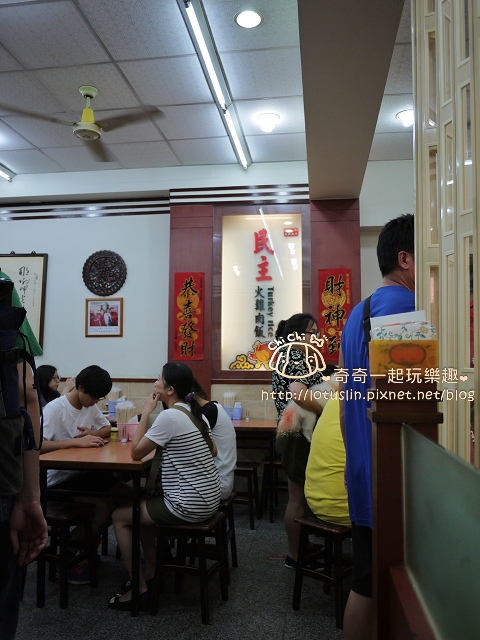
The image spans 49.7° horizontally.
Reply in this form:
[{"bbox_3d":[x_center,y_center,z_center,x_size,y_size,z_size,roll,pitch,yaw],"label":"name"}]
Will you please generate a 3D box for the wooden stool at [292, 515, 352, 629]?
[{"bbox_3d":[0.475,1.246,2.637,0.300,0.450,0.300,6,-8,-44],"label":"wooden stool"}]

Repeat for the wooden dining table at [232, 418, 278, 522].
[{"bbox_3d":[-0.071,1.276,4.523,0.820,0.757,0.600,0,-5,9],"label":"wooden dining table"}]

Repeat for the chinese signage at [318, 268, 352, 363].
[{"bbox_3d":[0.894,-0.051,4.829,0.300,0.860,0.010,0,-6,9],"label":"chinese signage"}]

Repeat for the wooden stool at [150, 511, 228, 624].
[{"bbox_3d":[-0.250,1.277,2.724,0.305,0.448,0.305,-1,-5,16],"label":"wooden stool"}]

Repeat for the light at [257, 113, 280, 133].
[{"bbox_3d":[0.236,-1.585,4.203,0.190,0.110,0.190,0,-6,9],"label":"light"}]

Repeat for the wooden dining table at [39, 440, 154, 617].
[{"bbox_3d":[-0.701,1.144,3.053,0.590,0.757,0.840,0,-5,7],"label":"wooden dining table"}]

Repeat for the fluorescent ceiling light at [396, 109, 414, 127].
[{"bbox_3d":[1.338,-1.584,4.115,0.190,0.110,0.190,0,-6,9],"label":"fluorescent ceiling light"}]

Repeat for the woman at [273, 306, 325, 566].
[{"bbox_3d":[0.428,0.760,3.422,0.460,1.610,0.480,0,-5,11],"label":"woman"}]

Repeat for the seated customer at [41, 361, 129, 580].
[{"bbox_3d":[-0.896,0.884,2.892,0.700,1.245,0.540,-2,-5,25],"label":"seated customer"}]

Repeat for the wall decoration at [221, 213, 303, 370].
[{"bbox_3d":[0.208,-0.272,4.967,0.780,1.510,0.050,0,-6,9],"label":"wall decoration"}]

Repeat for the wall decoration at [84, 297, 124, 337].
[{"bbox_3d":[-1.424,-0.024,5.427,0.434,0.412,0.030,0,-5,9],"label":"wall decoration"}]

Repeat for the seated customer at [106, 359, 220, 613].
[{"bbox_3d":[-0.377,0.846,2.690,0.630,1.240,0.450,-1,-6,19],"label":"seated customer"}]

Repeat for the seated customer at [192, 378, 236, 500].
[{"bbox_3d":[-0.334,0.948,3.197,0.680,1.180,0.460,0,-5,11],"label":"seated customer"}]

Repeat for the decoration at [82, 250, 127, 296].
[{"bbox_3d":[-1.435,-0.494,5.472,0.490,0.490,0.030,0,-6,9],"label":"decoration"}]

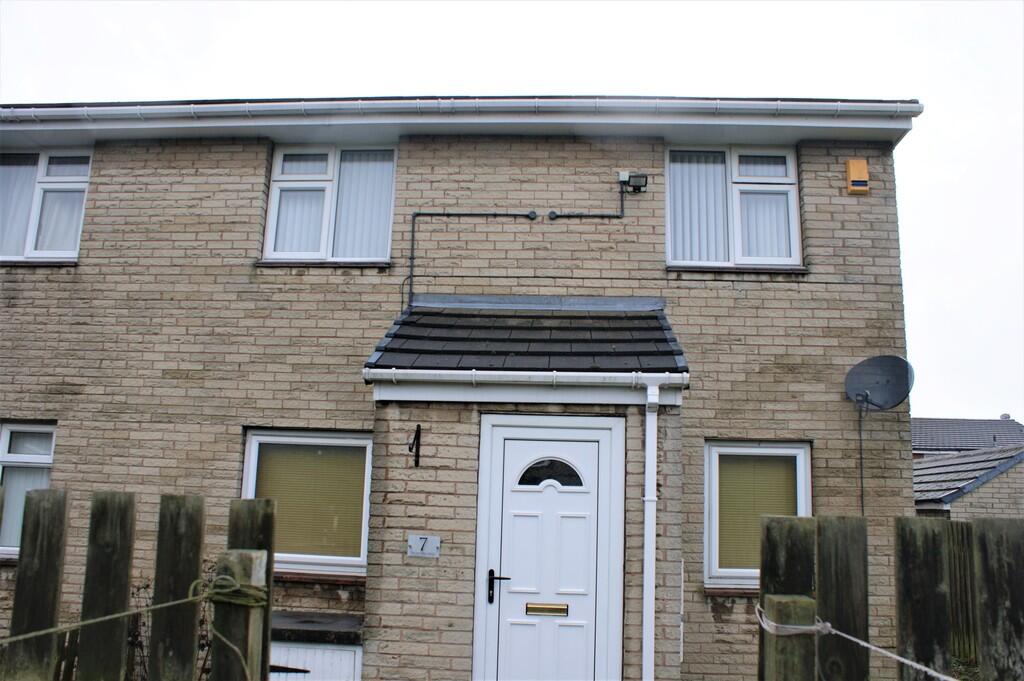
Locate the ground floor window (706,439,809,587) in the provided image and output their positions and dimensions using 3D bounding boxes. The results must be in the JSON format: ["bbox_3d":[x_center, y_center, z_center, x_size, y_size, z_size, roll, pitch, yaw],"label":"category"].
[{"bbox_3d":[1.920,1.365,5.969,0.847,1.122,0.100,1,-9,3],"label":"ground floor window"}]

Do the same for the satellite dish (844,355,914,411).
[{"bbox_3d":[2.739,0.316,5.688,0.570,0.450,0.380,-7,-12,43],"label":"satellite dish"}]

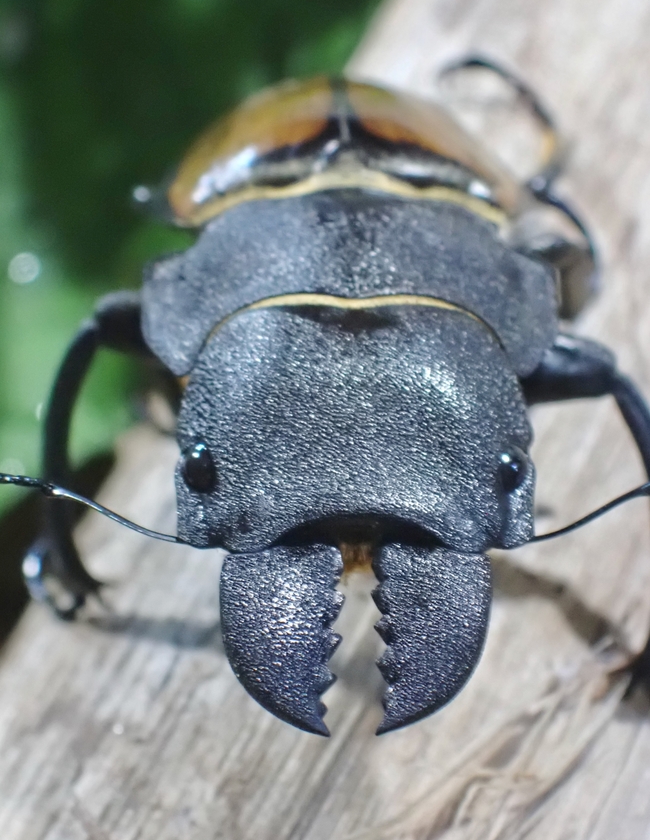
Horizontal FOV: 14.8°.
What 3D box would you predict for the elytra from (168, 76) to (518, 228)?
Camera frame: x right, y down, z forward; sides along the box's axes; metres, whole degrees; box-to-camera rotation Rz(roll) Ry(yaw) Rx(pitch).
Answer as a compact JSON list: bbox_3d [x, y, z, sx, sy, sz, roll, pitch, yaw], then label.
[{"bbox_3d":[0.001,-0.015,0.136,0.019,0.008,0.025,0,27,0],"label":"elytra"}]

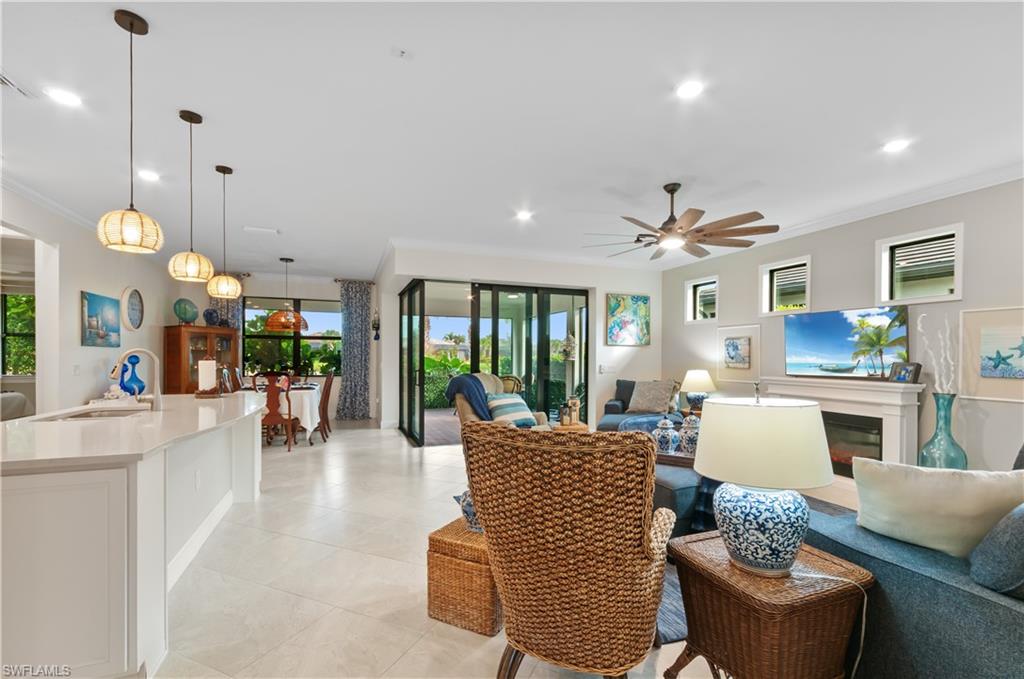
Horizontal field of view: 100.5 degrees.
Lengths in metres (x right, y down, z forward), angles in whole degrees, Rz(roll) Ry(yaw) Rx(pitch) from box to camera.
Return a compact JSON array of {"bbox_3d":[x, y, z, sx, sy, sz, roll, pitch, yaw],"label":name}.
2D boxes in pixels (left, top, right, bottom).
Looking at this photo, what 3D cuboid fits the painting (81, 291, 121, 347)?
[{"bbox_3d":[-5.131,-0.225,5.345,0.040,0.635,0.874,1,-1,-21],"label":"painting"}]

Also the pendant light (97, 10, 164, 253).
[{"bbox_3d":[-1.771,-0.953,1.980,0.240,1.070,0.240,1,-2,-23],"label":"pendant light"}]

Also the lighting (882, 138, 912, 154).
[{"bbox_3d":[2.933,-1.458,3.240,0.190,0.030,0.190,1,-1,-21],"label":"lighting"}]

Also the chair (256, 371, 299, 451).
[{"bbox_3d":[-3.231,0.969,5.868,0.500,1.073,0.540,1,-2,-19],"label":"chair"}]

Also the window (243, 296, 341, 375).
[{"bbox_3d":[-4.236,-0.044,8.374,1.831,1.537,0.100,1,-1,-21],"label":"window"}]

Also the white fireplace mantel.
[{"bbox_3d":[3.468,0.957,4.609,0.360,1.008,1.432,1,-2,-22],"label":"white fireplace mantel"}]

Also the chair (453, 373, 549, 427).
[{"bbox_3d":[-0.100,0.920,4.660,0.860,1.080,0.820,-1,-2,31],"label":"chair"}]

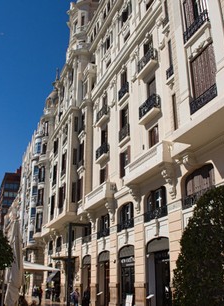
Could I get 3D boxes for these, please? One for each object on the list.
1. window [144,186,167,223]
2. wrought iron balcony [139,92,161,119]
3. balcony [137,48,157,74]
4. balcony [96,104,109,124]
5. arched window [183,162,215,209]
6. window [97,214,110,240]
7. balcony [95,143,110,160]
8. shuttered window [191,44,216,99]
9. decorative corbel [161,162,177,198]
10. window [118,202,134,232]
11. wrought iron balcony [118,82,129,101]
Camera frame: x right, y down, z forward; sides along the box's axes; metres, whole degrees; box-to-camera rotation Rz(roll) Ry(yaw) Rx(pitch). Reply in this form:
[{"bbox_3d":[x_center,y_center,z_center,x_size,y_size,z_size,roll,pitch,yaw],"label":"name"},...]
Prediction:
[{"bbox_3d":[2.700,3.225,21.381,0.280,1.806,2.646,9,-23,-21],"label":"window"},{"bbox_3d":[2.526,-2.983,23.113,0.551,1.007,2.067,9,-24,-21],"label":"wrought iron balcony"},{"bbox_3d":[2.516,-6.389,24.515,0.551,1.060,2.014,9,-24,-21],"label":"balcony"},{"bbox_3d":[-0.783,-3.506,31.651,0.551,1.060,2.120,9,-24,-21],"label":"balcony"},{"bbox_3d":[4.445,1.740,17.539,0.297,1.791,2.851,9,-24,-21],"label":"arched window"},{"bbox_3d":[-0.640,6.181,28.819,0.280,1.806,2.646,9,-23,-21],"label":"window"},{"bbox_3d":[-0.772,-0.075,30.239,0.551,0.954,2.067,9,-24,-21],"label":"balcony"},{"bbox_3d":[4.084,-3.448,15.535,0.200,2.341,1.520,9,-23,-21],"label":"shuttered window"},{"bbox_3d":[3.227,1.604,19.605,0.560,2.100,0.420,9,-23,-21],"label":"decorative corbel"},{"bbox_3d":[1.026,4.707,25.109,0.280,1.806,2.646,9,-23,-21],"label":"window"},{"bbox_3d":[1.091,-4.935,28.141,0.320,1.000,1.750,9,-23,-21],"label":"wrought iron balcony"}]

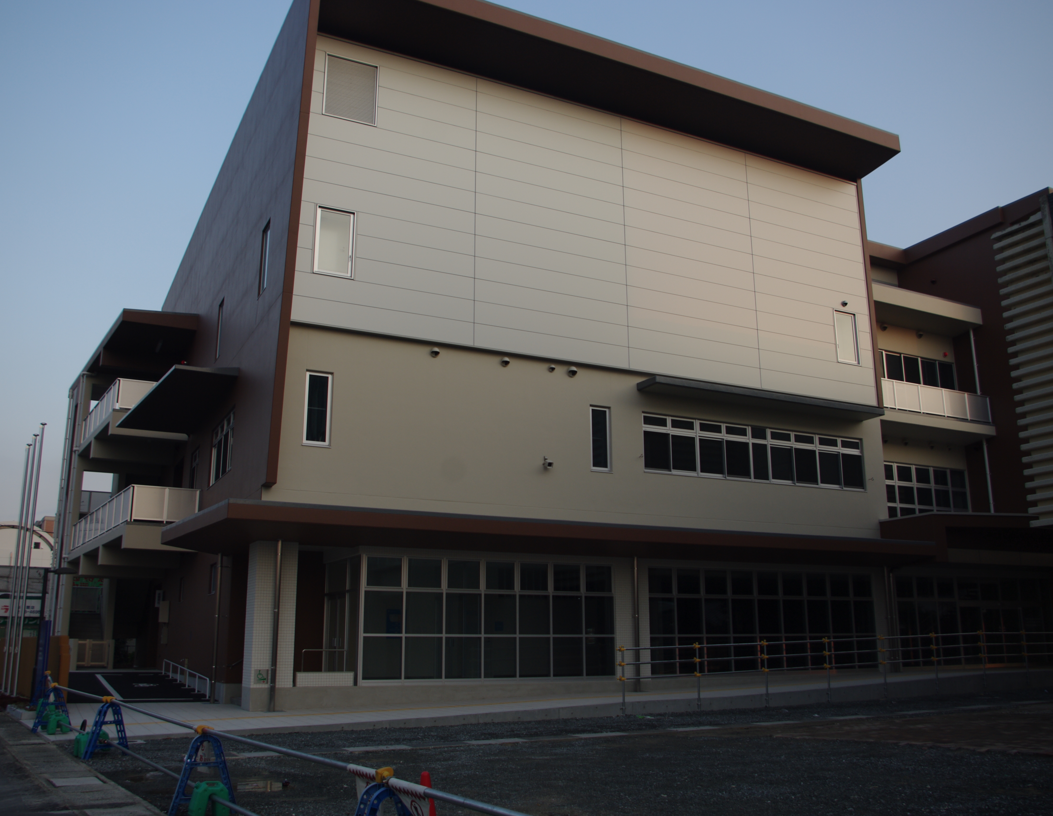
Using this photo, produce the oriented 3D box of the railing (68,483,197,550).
[{"bbox_3d":[-14.762,4.337,33.913,2.100,1.120,14.400,8,-16,-31],"label":"railing"}]

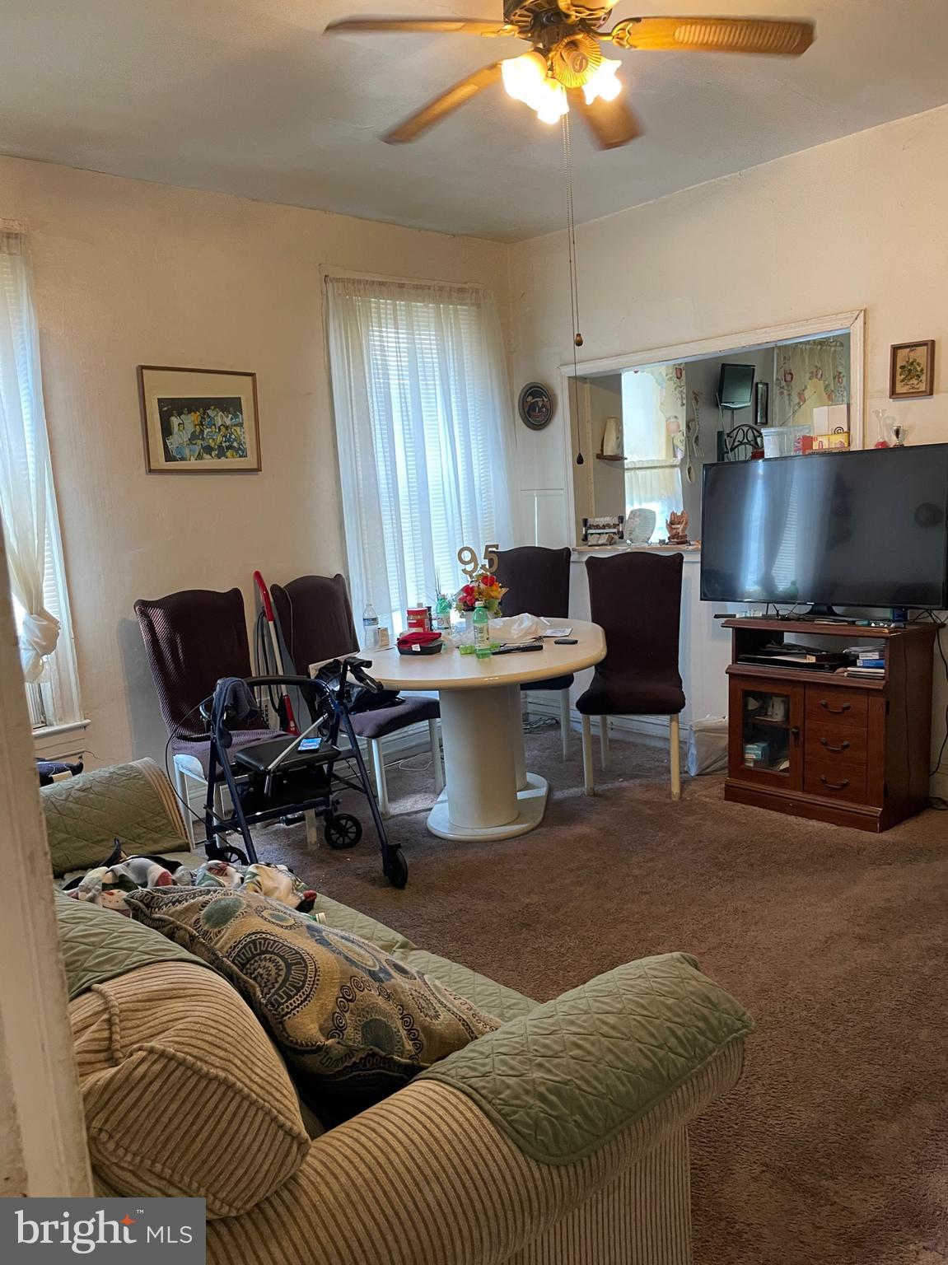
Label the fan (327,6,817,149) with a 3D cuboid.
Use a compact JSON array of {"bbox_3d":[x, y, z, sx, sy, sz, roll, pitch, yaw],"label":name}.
[{"bbox_3d":[0.215,-1.577,2.562,1.300,0.380,1.300,-3,9,7],"label":"fan"}]

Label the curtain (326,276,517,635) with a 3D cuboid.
[{"bbox_3d":[-0.212,-0.773,5.088,1.170,2.100,0.100,-12,12,-42],"label":"curtain"}]

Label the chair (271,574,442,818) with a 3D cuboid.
[{"bbox_3d":[-0.528,0.262,4.429,0.560,1.066,0.480,3,11,35],"label":"chair"}]

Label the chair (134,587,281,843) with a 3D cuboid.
[{"bbox_3d":[-1.002,0.378,3.890,0.480,1.066,0.560,-10,11,-36],"label":"chair"}]

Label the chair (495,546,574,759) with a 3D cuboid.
[{"bbox_3d":[0.305,0.102,5.096,0.480,1.066,0.560,-2,9,9],"label":"chair"}]

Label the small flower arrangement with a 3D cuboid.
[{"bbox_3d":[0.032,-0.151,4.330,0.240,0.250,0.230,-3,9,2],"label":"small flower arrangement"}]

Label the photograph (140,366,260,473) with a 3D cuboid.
[{"bbox_3d":[-1.204,-0.939,4.198,0.550,0.445,0.030,-12,12,-42],"label":"photograph"}]

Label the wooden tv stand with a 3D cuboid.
[{"bbox_3d":[1.482,0.336,4.010,0.430,0.795,0.700,-12,12,-41],"label":"wooden tv stand"}]

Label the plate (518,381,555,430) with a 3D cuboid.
[{"bbox_3d":[0.359,-1.292,5.437,0.030,0.270,0.250,-12,12,-42],"label":"plate"}]

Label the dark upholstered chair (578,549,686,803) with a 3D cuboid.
[{"bbox_3d":[0.734,0.179,4.441,0.480,1.066,0.560,0,10,19],"label":"dark upholstered chair"}]

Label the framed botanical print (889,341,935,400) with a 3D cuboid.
[{"bbox_3d":[1.807,-1.083,3.920,0.025,0.225,0.170,-12,12,-42],"label":"framed botanical print"}]

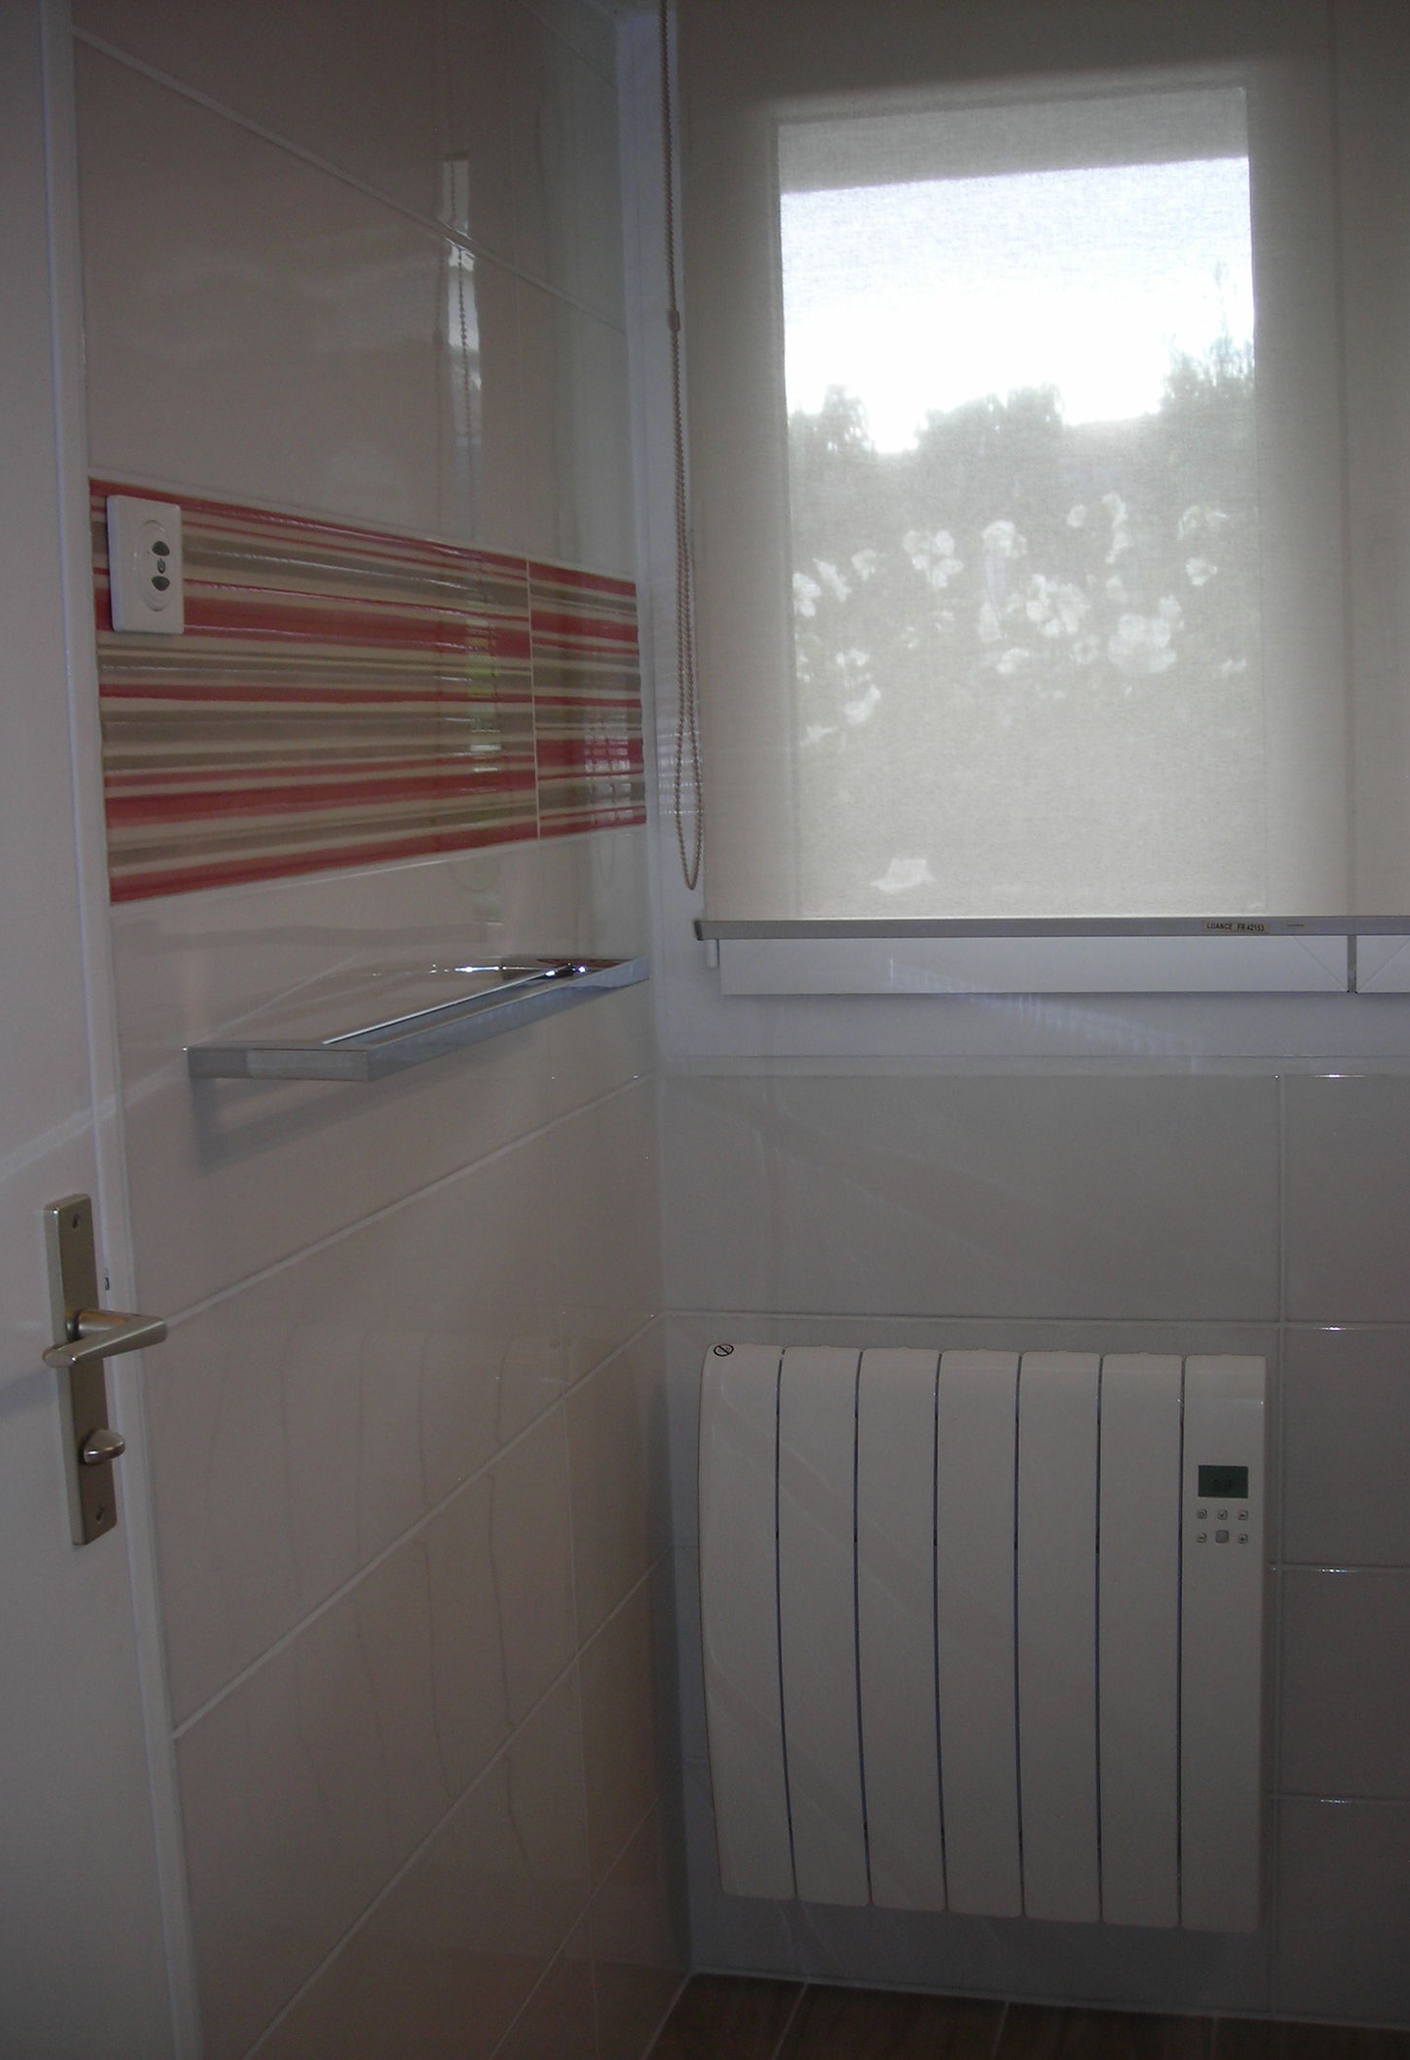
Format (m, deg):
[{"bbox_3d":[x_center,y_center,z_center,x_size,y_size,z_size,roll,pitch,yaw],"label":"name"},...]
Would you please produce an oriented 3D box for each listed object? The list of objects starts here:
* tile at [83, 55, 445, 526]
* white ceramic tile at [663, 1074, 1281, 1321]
[{"bbox_3d":[-0.278,-0.466,1.520,0.015,0.250,0.558,0,7,15],"label":"tile"},{"bbox_3d":[0.261,0.167,2.276,0.631,0.247,0.015,0,7,14],"label":"white ceramic tile"}]

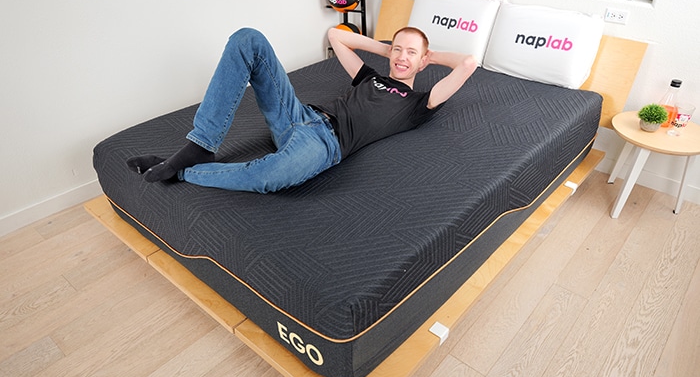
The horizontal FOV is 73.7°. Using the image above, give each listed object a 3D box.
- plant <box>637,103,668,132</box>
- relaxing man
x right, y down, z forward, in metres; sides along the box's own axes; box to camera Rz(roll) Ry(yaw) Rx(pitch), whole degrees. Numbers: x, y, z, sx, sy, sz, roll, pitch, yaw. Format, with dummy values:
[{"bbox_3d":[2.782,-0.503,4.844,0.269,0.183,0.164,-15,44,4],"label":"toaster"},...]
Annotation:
[{"bbox_3d":[1.520,-0.353,2.337,0.120,0.122,0.120,26,41,33],"label":"plant"},{"bbox_3d":[-0.146,-0.398,1.865,0.730,0.490,1.380,26,41,33],"label":"relaxing man"}]

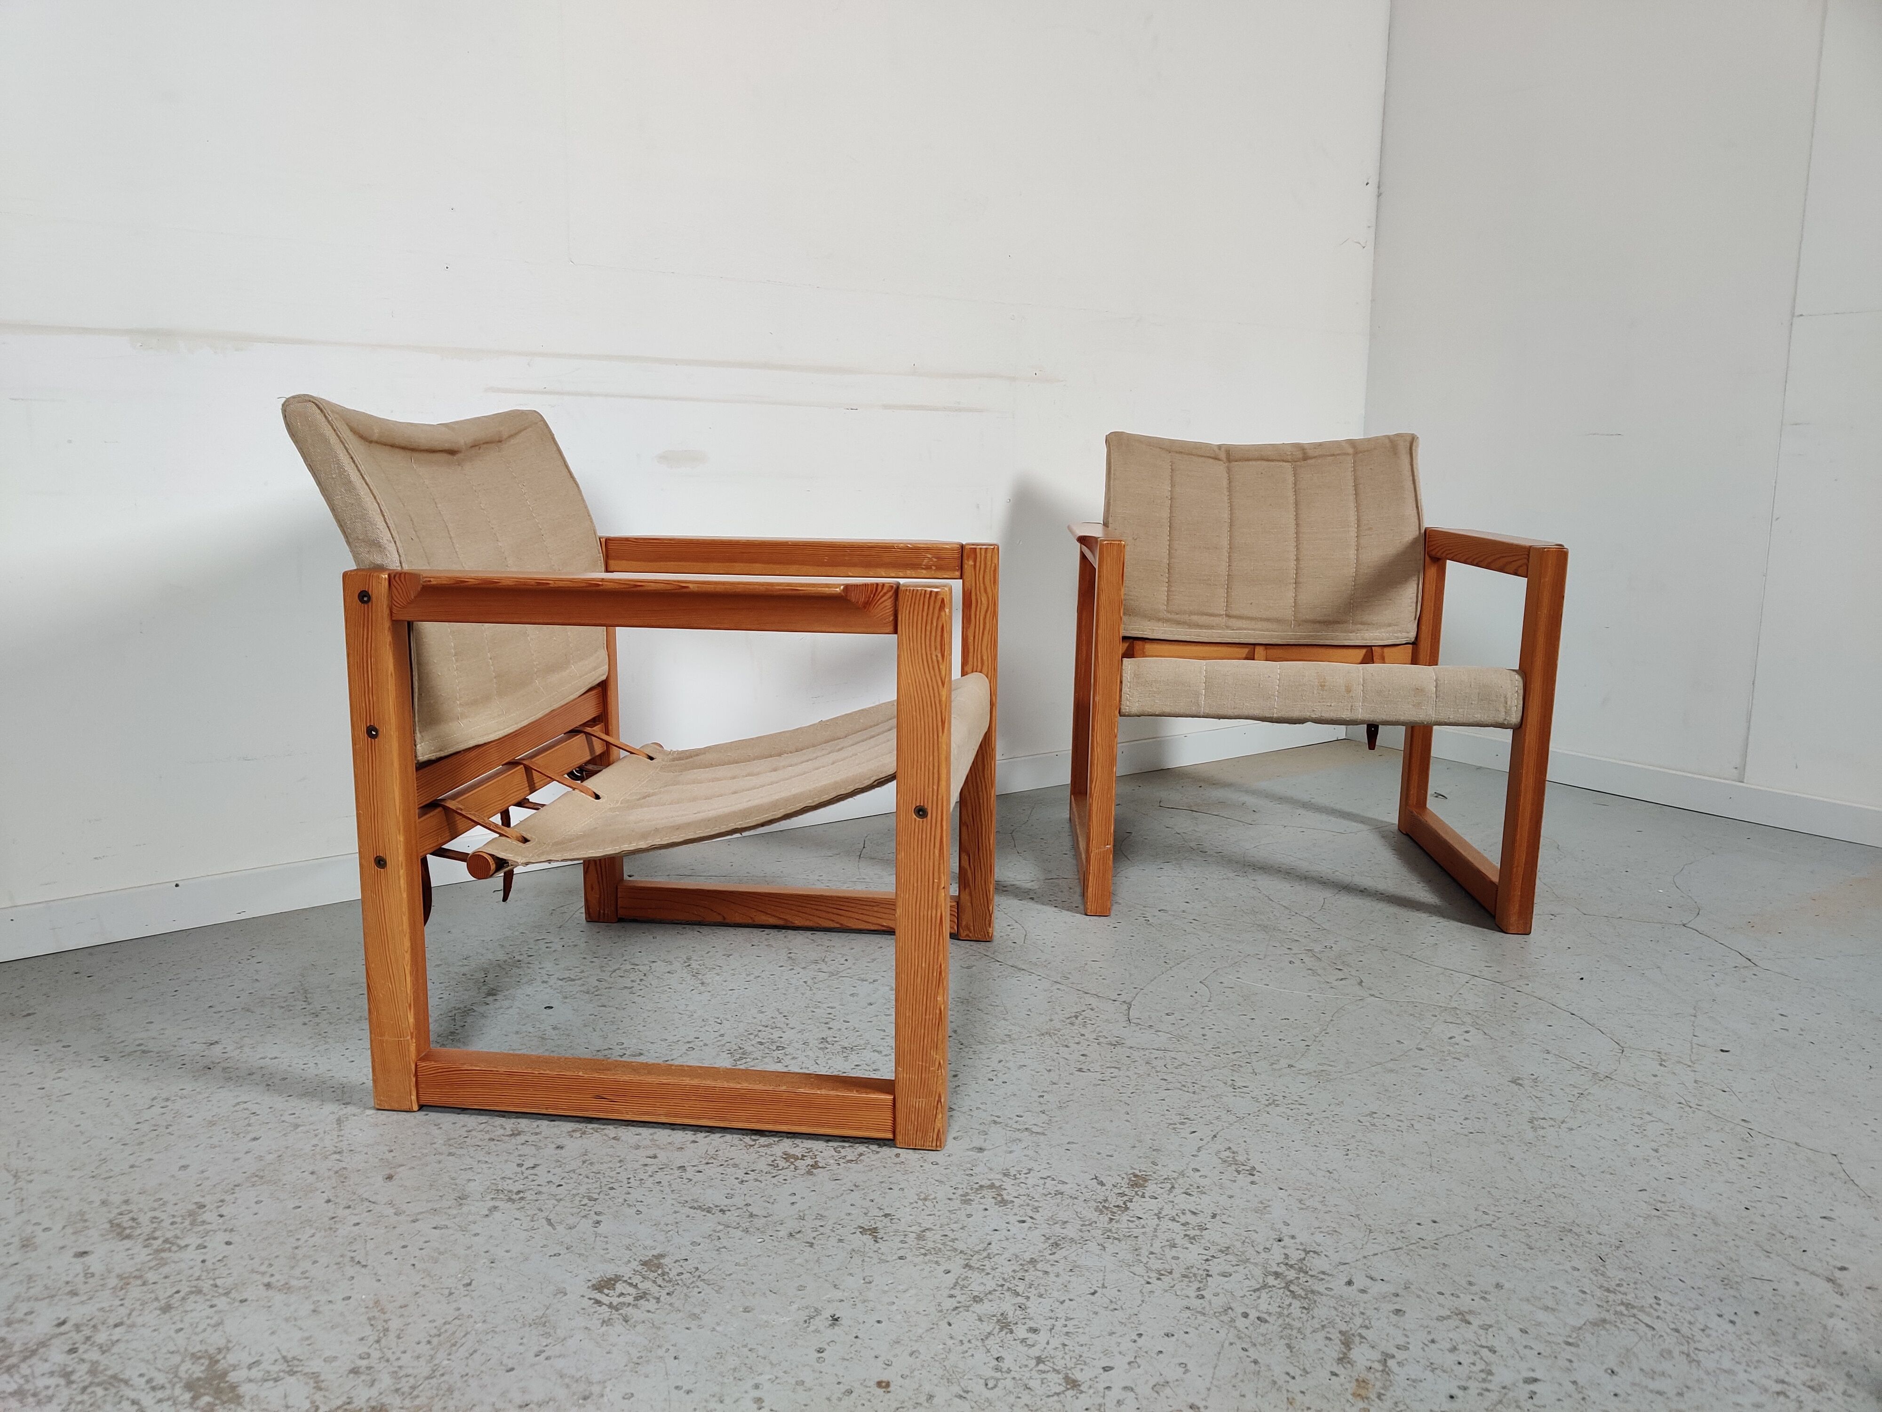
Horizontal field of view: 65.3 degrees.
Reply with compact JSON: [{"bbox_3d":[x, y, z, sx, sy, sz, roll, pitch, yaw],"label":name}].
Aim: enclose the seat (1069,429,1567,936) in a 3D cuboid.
[{"bbox_3d":[0.558,-0.090,2.418,0.706,0.719,0.670,1,10,2],"label":"seat"}]

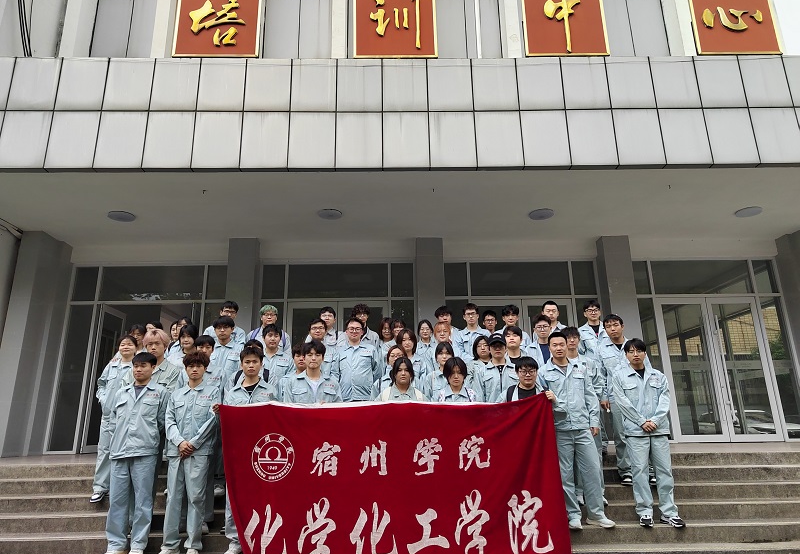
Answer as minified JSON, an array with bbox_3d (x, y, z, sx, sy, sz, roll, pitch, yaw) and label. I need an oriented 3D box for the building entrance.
[{"bbox_3d":[5.830,1.655,9.747,1.920,2.629,0.160,-1,-16,-1],"label":"building entrance"}]

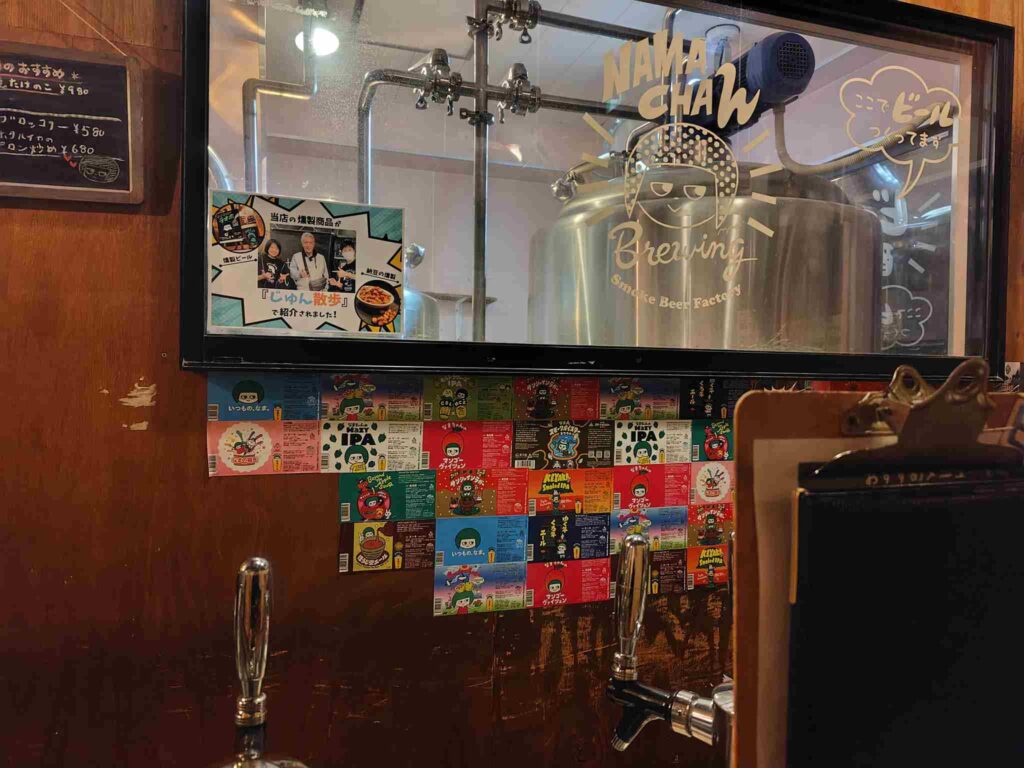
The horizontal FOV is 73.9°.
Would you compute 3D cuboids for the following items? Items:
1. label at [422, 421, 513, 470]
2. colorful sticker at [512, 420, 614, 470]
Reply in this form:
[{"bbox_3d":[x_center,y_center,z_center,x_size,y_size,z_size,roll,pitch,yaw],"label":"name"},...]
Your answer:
[{"bbox_3d":[-0.075,0.106,1.179,0.158,0.084,0.010,1,0,-17],"label":"label"},{"bbox_3d":[0.096,0.109,1.230,0.197,0.084,0.010,1,0,-17],"label":"colorful sticker"}]

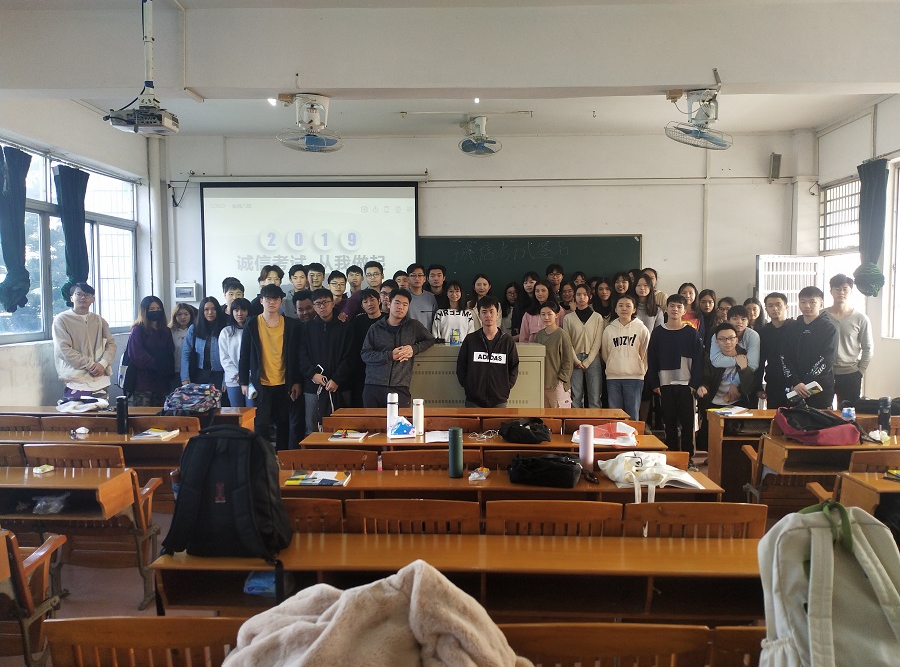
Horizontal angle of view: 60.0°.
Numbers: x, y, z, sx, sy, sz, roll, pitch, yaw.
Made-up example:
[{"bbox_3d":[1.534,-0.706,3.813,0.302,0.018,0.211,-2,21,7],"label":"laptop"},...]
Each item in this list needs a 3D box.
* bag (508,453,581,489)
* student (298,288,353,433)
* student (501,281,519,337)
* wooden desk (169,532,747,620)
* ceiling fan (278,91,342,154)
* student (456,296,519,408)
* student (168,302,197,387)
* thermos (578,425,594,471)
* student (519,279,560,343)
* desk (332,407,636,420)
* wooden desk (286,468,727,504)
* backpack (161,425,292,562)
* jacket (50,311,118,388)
[{"bbox_3d":[0.470,0.663,3.855,0.320,0.126,0.180,1,3,14],"label":"bag"},{"bbox_3d":[-1.042,0.494,6.580,0.500,1.737,0.320,0,3,-6],"label":"student"},{"bbox_3d":[0.644,0.251,8.304,0.430,1.590,0.270,0,3,2],"label":"student"},{"bbox_3d":[0.105,1.174,2.813,2.246,0.778,0.391,0,3,2],"label":"wooden desk"},{"bbox_3d":[-0.946,-1.429,5.289,0.460,0.392,0.460,0,3,0],"label":"ceiling fan"},{"bbox_3d":[0.326,0.498,6.773,0.540,1.630,0.310,0,3,2],"label":"student"},{"bbox_3d":[-2.590,0.505,7.593,0.460,1.604,0.280,0,3,-9],"label":"student"},{"bbox_3d":[0.710,0.596,4.042,0.075,0.241,0.075,0,3,0],"label":"thermos"},{"bbox_3d":[0.956,0.263,8.195,0.440,1.626,0.280,0,3,2],"label":"student"},{"bbox_3d":[0.238,0.970,6.000,2.220,0.750,0.400,0,3,2],"label":"desk"},{"bbox_3d":[0.157,1.117,3.901,2.246,0.778,0.391,0,3,2],"label":"wooden desk"},{"bbox_3d":[-0.779,0.541,2.777,0.370,0.440,0.250,0,3,2],"label":"backpack"},{"bbox_3d":[-3.299,0.132,7.020,0.530,0.700,0.330,-1,3,-19],"label":"jacket"}]

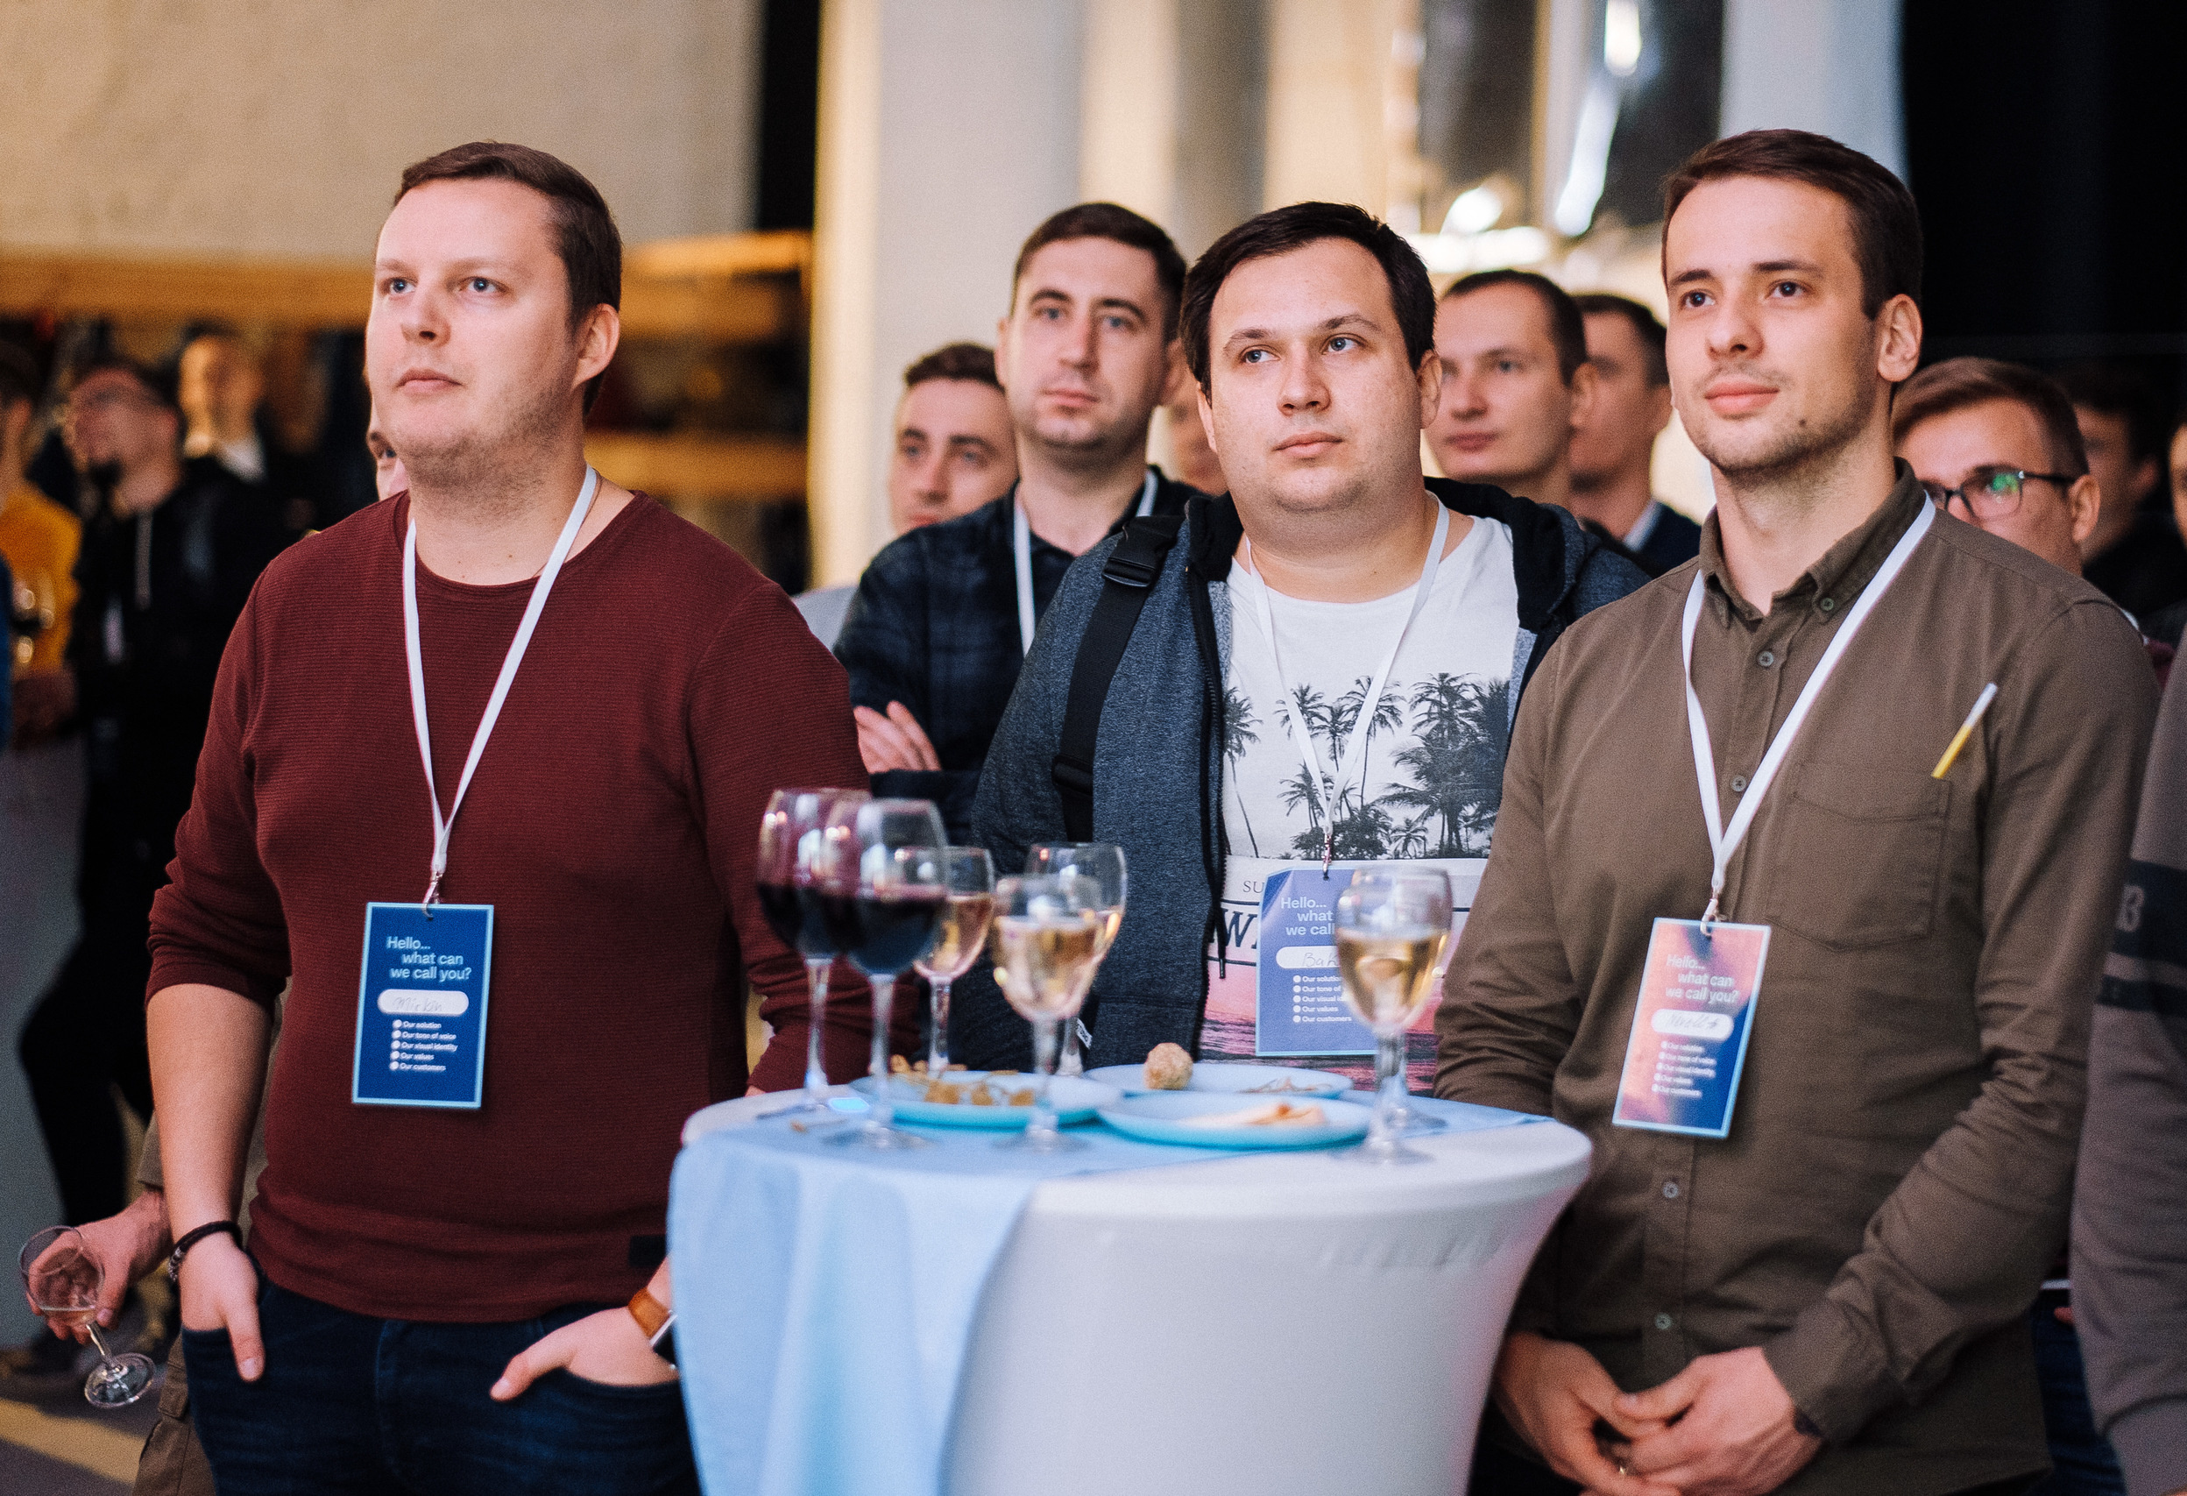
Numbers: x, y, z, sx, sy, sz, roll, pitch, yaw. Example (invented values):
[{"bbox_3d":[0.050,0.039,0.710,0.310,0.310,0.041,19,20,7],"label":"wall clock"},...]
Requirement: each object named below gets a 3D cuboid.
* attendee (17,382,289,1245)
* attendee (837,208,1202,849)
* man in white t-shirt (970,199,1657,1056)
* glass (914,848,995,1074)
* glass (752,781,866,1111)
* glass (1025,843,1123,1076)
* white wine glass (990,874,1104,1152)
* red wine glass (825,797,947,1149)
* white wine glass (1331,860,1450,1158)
[{"bbox_3d":[-1.584,0.179,8.897,0.420,1.678,0.520,-1,4,-41],"label":"attendee"},{"bbox_3d":[-0.026,0.376,5.070,0.550,1.796,0.360,2,3,9],"label":"attendee"},{"bbox_3d":[0.151,0.455,4.099,0.580,1.755,0.360,2,3,9],"label":"man in white t-shirt"},{"bbox_3d":[-0.105,0.161,3.674,0.074,0.177,0.074,2,3,0],"label":"glass"},{"bbox_3d":[-0.190,0.139,3.621,0.081,0.222,0.081,2,3,0],"label":"glass"},{"bbox_3d":[-0.013,0.160,3.739,0.074,0.177,0.074,2,3,0],"label":"glass"},{"bbox_3d":[-0.029,0.174,3.474,0.074,0.177,0.074,2,3,0],"label":"white wine glass"},{"bbox_3d":[-0.137,0.149,3.469,0.081,0.223,0.081,2,3,0],"label":"red wine glass"},{"bbox_3d":[0.196,0.178,3.457,0.075,0.182,0.075,2,3,0],"label":"white wine glass"}]

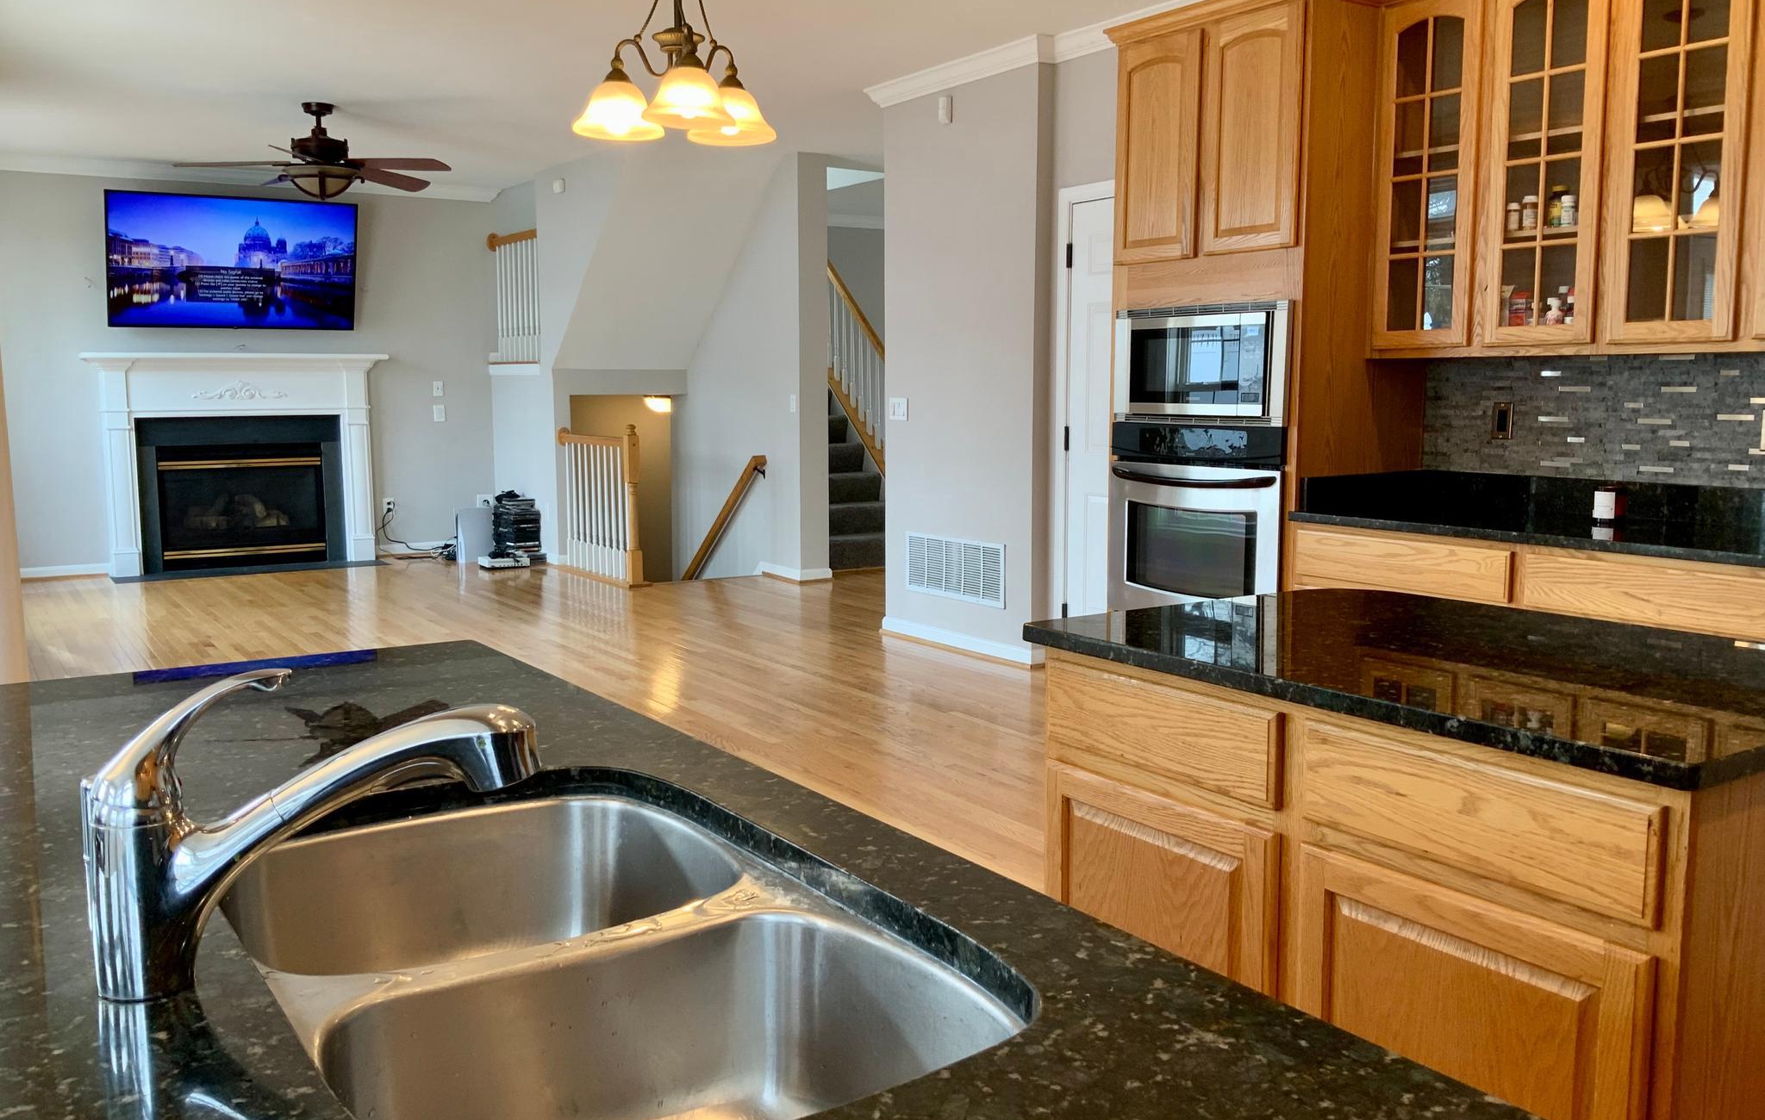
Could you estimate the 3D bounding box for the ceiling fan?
[{"bbox_3d":[-2.875,-2.088,7.551,1.370,0.490,1.370,-5,8,-33],"label":"ceiling fan"}]

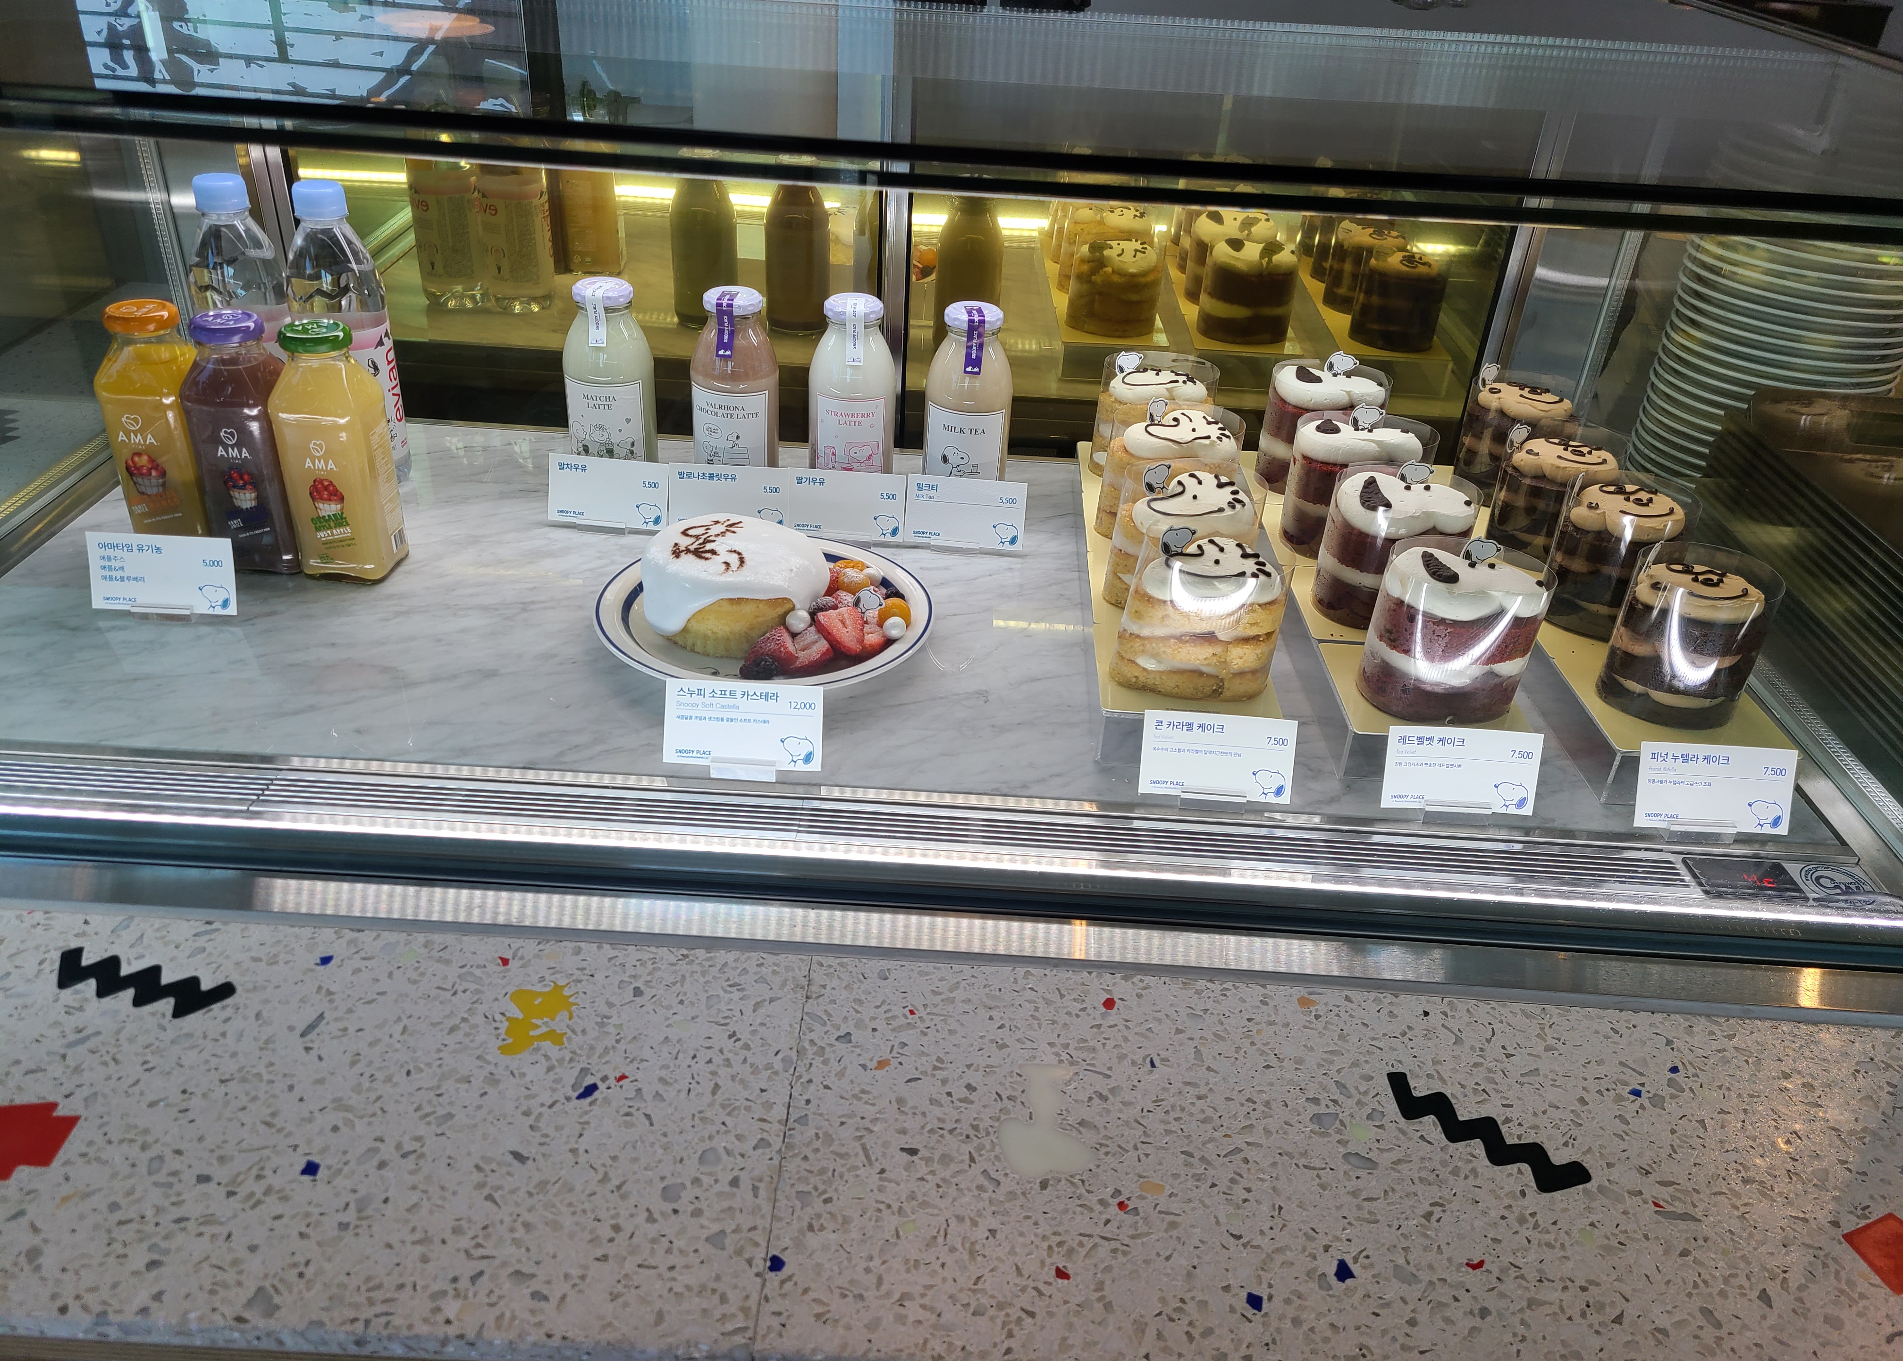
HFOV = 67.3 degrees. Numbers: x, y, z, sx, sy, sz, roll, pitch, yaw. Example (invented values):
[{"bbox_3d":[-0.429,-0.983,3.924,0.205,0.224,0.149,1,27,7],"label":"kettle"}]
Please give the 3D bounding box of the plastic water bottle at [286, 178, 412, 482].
[{"bbox_3d":[-0.444,-0.250,1.046,0.067,0.216,0.067,4,32,0],"label":"plastic water bottle"}]

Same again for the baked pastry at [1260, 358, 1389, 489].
[{"bbox_3d":[0.281,-0.190,1.082,0.090,0.084,0.077,4,32,0],"label":"baked pastry"}]

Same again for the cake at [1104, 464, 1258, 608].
[{"bbox_3d":[0.150,-0.091,0.915,0.092,0.084,0.072,3,32,0],"label":"cake"}]

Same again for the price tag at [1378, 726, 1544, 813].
[{"bbox_3d":[0.286,0.051,0.802,0.087,0.049,0.008,3,12,0],"label":"price tag"}]

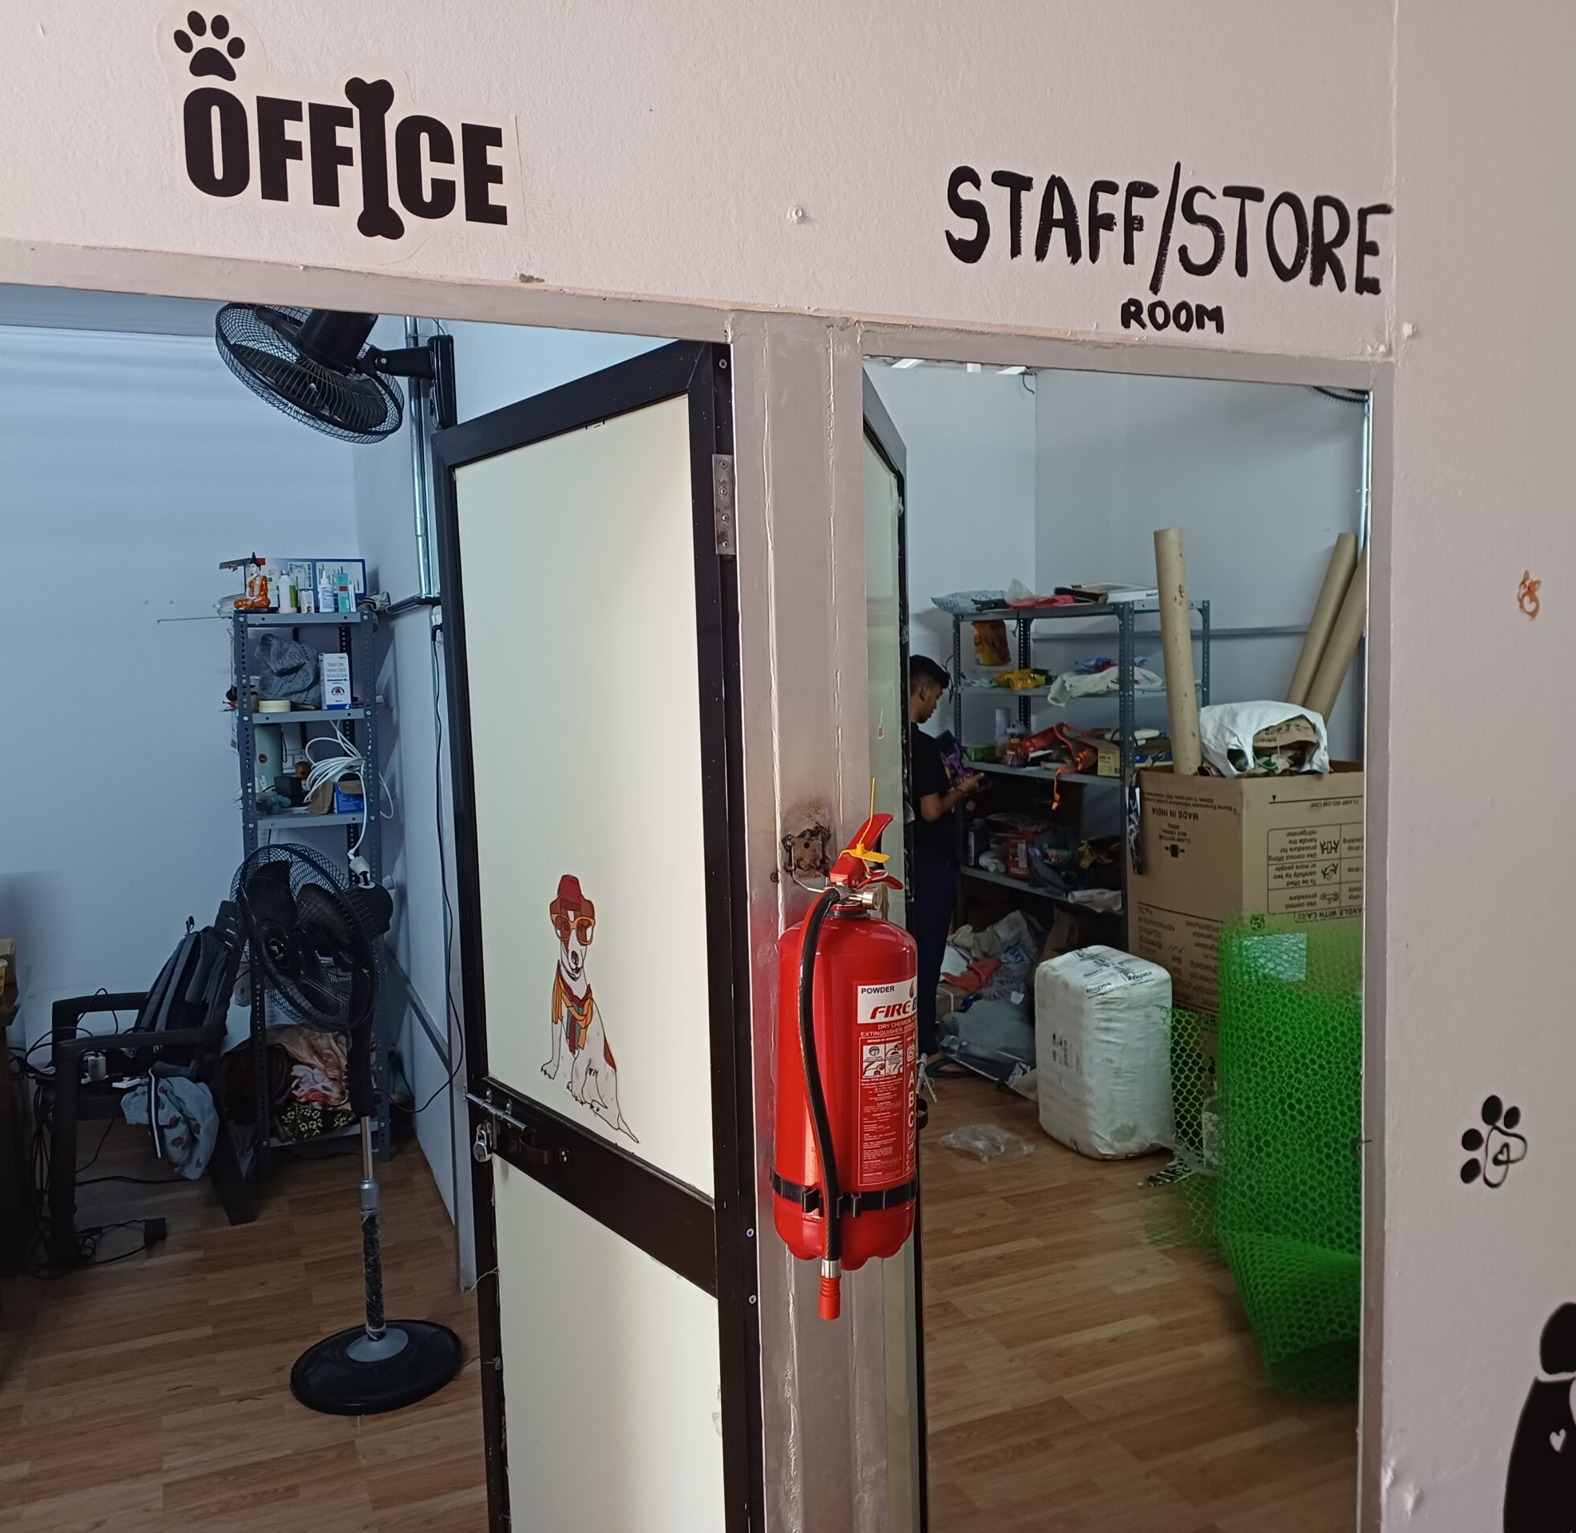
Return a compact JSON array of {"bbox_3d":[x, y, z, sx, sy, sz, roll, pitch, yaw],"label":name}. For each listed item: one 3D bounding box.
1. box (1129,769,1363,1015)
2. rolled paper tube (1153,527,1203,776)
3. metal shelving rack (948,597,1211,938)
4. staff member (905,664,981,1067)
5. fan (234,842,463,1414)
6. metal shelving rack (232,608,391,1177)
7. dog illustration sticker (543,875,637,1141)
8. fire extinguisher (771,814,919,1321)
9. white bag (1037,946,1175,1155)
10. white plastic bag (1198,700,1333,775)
[{"bbox_3d":[1.651,0.601,4.679,0.690,1.200,0.580,-3,5,-21],"label":"box"},{"bbox_3d":[1.374,0.212,4.585,0.090,2.000,0.090,-10,7,-20],"label":"rolled paper tube"},{"bbox_3d":[1.153,0.264,5.552,0.380,1.820,1.220,-3,5,-22],"label":"metal shelving rack"},{"bbox_3d":[0.563,0.384,5.342,0.400,1.640,0.460,-2,5,-13],"label":"staff member"},{"bbox_3d":[-0.985,0.775,3.087,0.450,1.230,0.390,2,6,37],"label":"fan"},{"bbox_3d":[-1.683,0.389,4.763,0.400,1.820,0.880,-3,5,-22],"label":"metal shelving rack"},{"bbox_3d":[-0.286,0.324,1.902,0.008,0.341,0.272,-5,6,-37],"label":"dog illustration sticker"},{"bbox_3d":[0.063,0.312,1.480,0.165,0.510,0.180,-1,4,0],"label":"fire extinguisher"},{"bbox_3d":[1.061,0.960,4.569,0.305,0.590,0.360,-3,5,-22],"label":"white bag"},{"bbox_3d":[1.580,-0.077,4.501,0.370,0.250,0.300,-3,5,-21],"label":"white plastic bag"}]

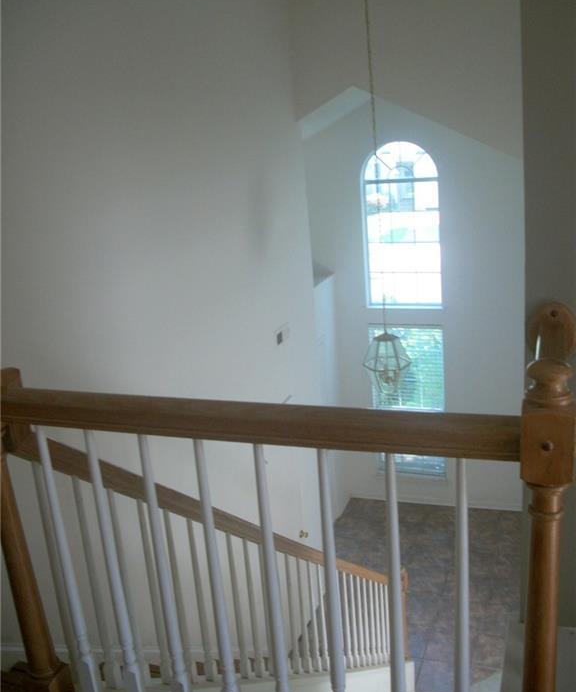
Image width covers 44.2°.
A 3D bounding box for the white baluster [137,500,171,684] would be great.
[{"bbox_3d":[-0.394,0.741,2.100,0.032,0.646,0.032,3,19,22],"label":"white baluster"}]

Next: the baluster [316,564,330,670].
[{"bbox_3d":[0.174,1.369,3.564,0.032,0.646,0.032,3,19,22],"label":"baluster"}]

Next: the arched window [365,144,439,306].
[{"bbox_3d":[1.224,-1.277,7.582,0.817,1.769,0.100,1,18,19],"label":"arched window"}]

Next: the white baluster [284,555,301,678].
[{"bbox_3d":[0.020,1.201,3.165,0.032,0.646,0.032,3,19,22],"label":"white baluster"}]

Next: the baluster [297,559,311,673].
[{"bbox_3d":[0.072,1.257,3.298,0.032,0.646,0.032,3,19,22],"label":"baluster"}]

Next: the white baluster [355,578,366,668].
[{"bbox_3d":[0.434,1.649,4.229,0.032,0.646,0.032,3,19,22],"label":"white baluster"}]

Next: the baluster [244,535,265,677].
[{"bbox_3d":[-0.135,1.028,2.766,0.032,0.646,0.032,3,19,22],"label":"baluster"}]

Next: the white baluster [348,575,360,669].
[{"bbox_3d":[0.383,1.593,4.096,0.032,0.646,0.032,3,19,22],"label":"white baluster"}]

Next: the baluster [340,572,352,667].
[{"bbox_3d":[0.331,1.537,3.963,0.032,0.646,0.032,3,19,22],"label":"baluster"}]

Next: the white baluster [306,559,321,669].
[{"bbox_3d":[0.123,1.312,3.431,0.032,0.646,0.032,3,19,22],"label":"white baluster"}]

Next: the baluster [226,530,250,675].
[{"bbox_3d":[-0.186,0.970,2.633,0.032,0.646,0.032,3,19,22],"label":"baluster"}]

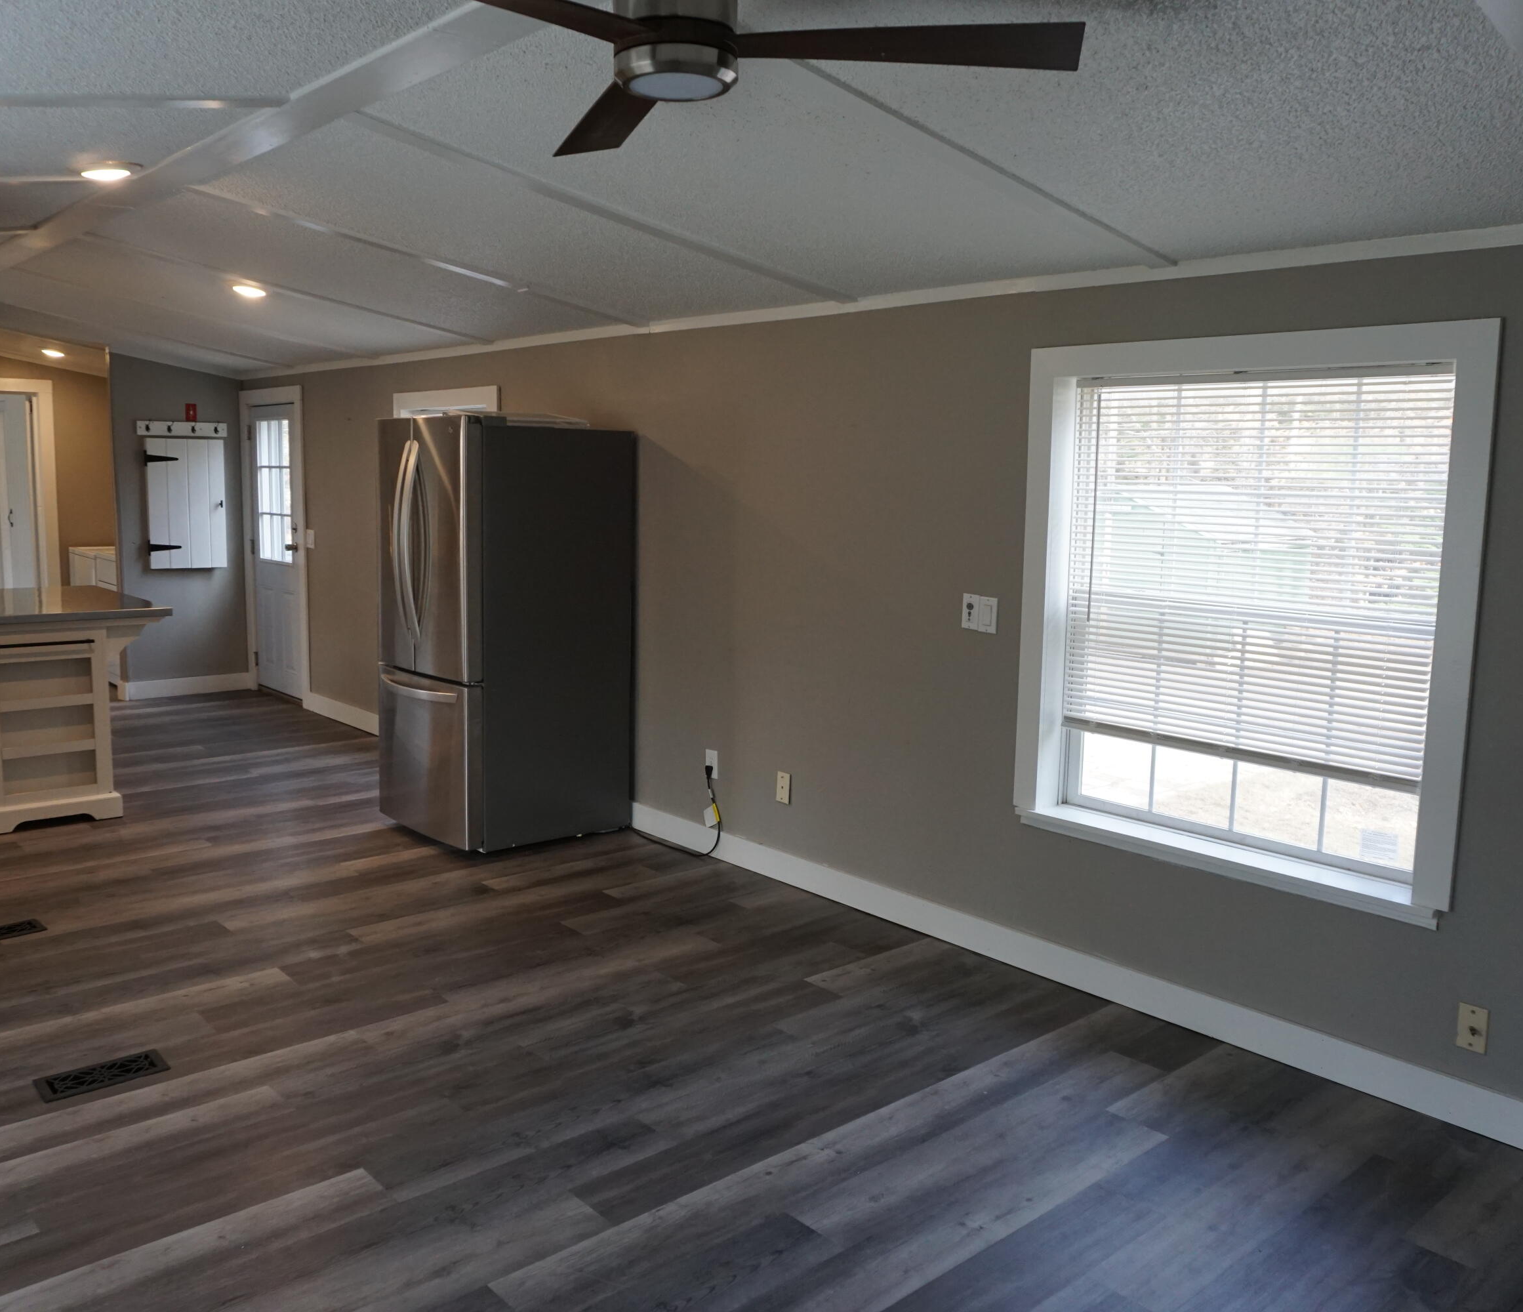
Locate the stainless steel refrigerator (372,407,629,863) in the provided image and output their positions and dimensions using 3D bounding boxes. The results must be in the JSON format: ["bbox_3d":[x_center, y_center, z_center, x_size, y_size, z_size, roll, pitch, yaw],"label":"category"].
[{"bbox_3d":[-1.147,-0.120,5.689,0.874,1.768,0.771,-6,11,-41],"label":"stainless steel refrigerator"}]

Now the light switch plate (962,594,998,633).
[{"bbox_3d":[0.710,-0.138,4.262,0.012,0.117,0.140,-6,11,-41],"label":"light switch plate"}]

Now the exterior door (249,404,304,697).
[{"bbox_3d":[-3.215,-0.690,8.713,0.045,1.939,0.768,-6,11,-41],"label":"exterior door"}]

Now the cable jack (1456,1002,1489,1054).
[{"bbox_3d":[1.745,0.914,3.219,0.010,0.116,0.070,-6,11,-41],"label":"cable jack"}]

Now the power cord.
[{"bbox_3d":[-0.396,0.615,5.545,0.085,0.381,0.638,-6,11,-41],"label":"power cord"}]

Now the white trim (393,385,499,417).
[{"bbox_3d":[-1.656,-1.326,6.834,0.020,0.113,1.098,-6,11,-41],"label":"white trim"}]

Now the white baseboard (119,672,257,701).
[{"bbox_3d":[-3.906,0.206,8.934,0.844,0.117,0.017,-6,11,-41],"label":"white baseboard"}]

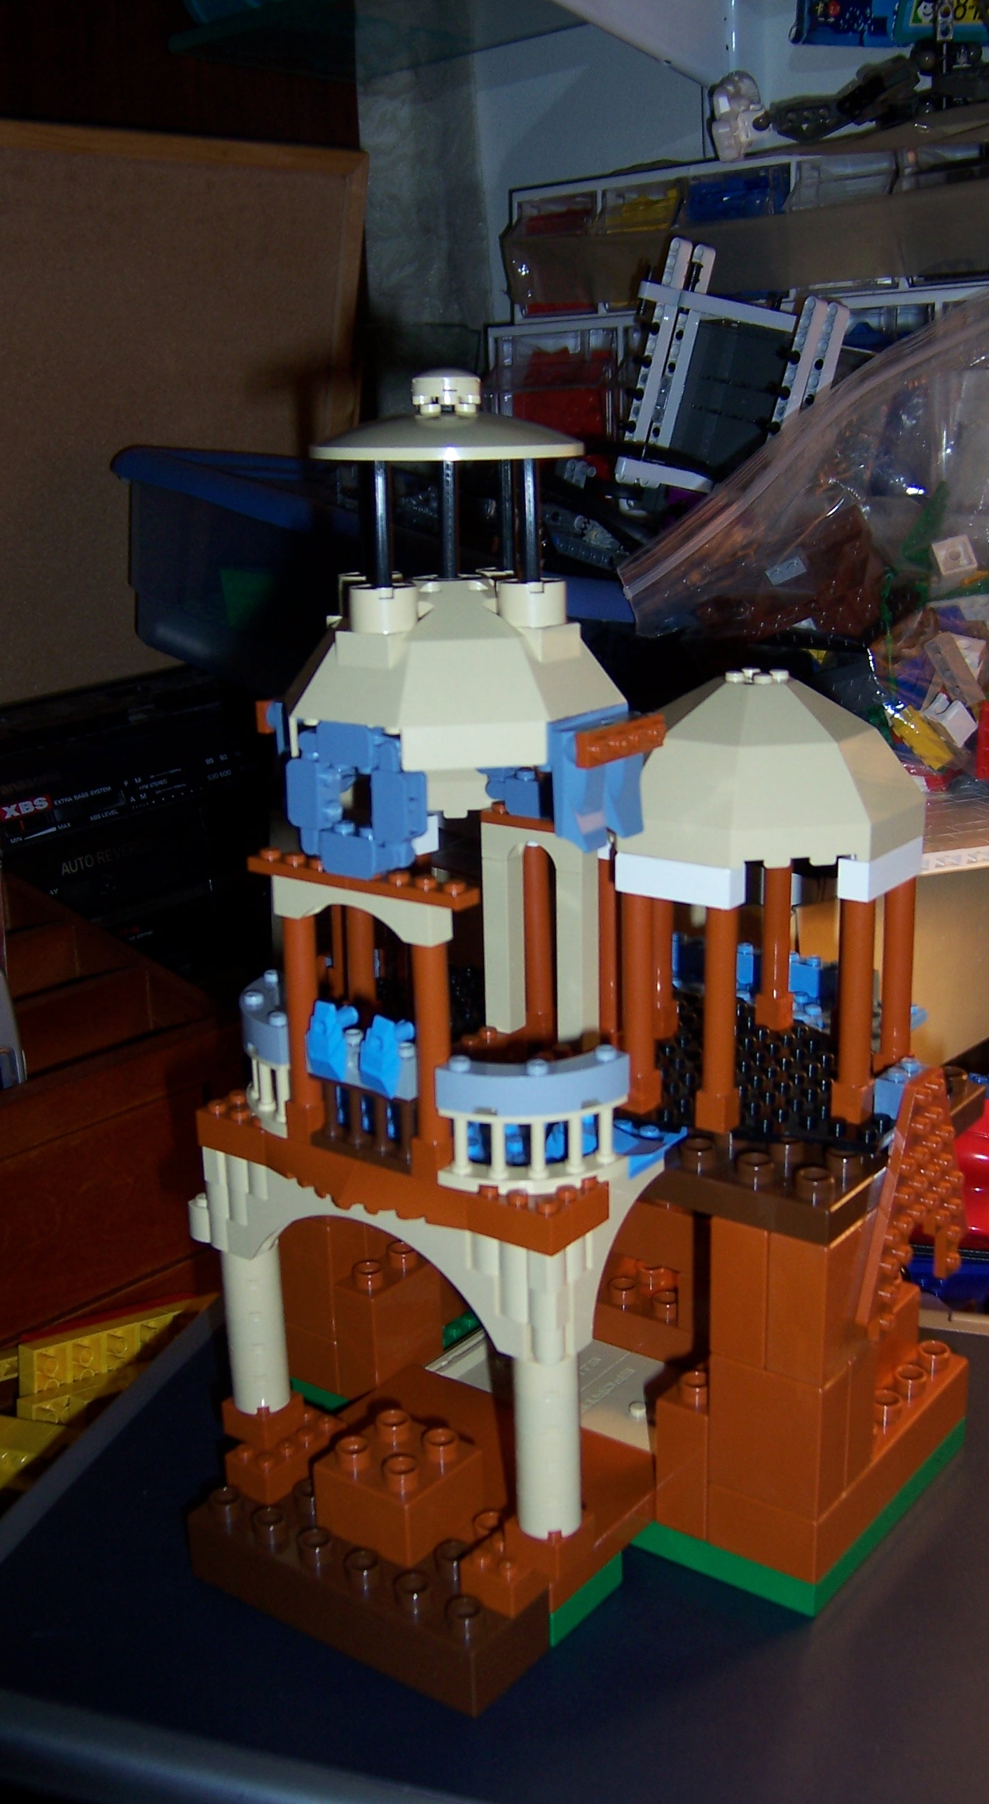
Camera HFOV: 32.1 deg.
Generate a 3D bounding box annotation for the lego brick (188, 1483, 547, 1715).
[{"bbox_3d":[-0.033,0.174,0.445,0.096,0.024,0.032,10,19,36],"label":"lego brick"}]

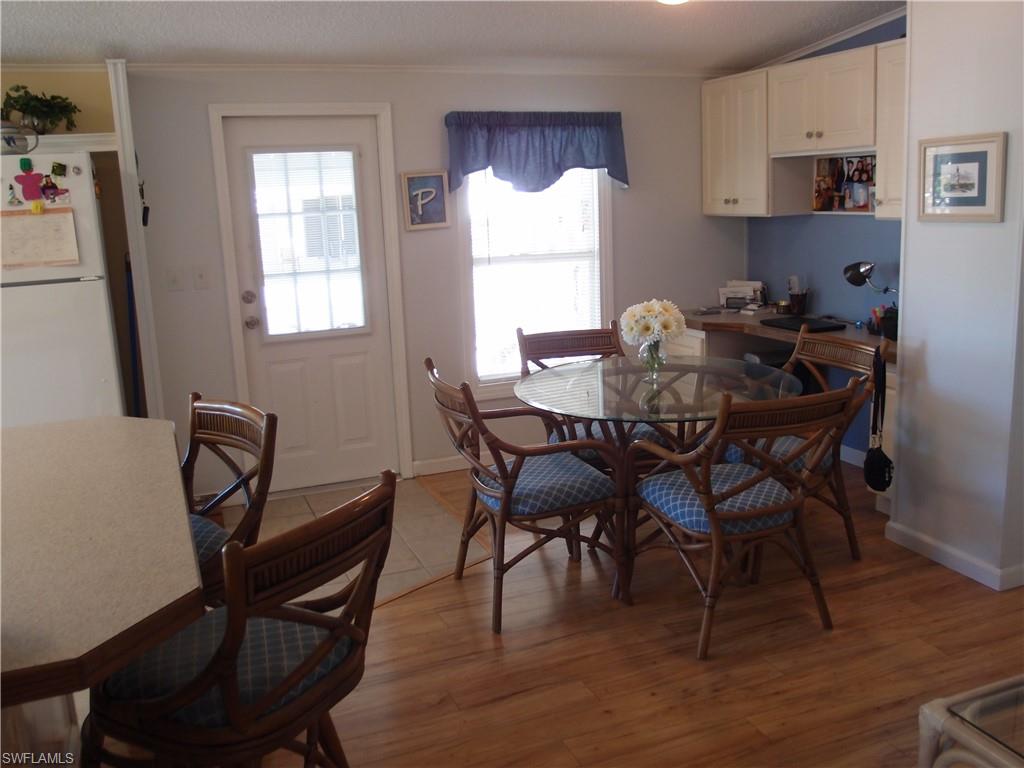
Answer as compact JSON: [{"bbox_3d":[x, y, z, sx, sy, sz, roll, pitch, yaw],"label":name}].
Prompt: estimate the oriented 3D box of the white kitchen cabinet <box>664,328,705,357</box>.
[{"bbox_3d":[1.293,-0.009,5.396,0.620,0.745,0.530,-7,13,-21],"label":"white kitchen cabinet"}]

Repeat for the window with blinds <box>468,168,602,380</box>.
[{"bbox_3d":[0.155,-0.729,5.101,0.830,1.370,0.090,-7,13,-21],"label":"window with blinds"}]

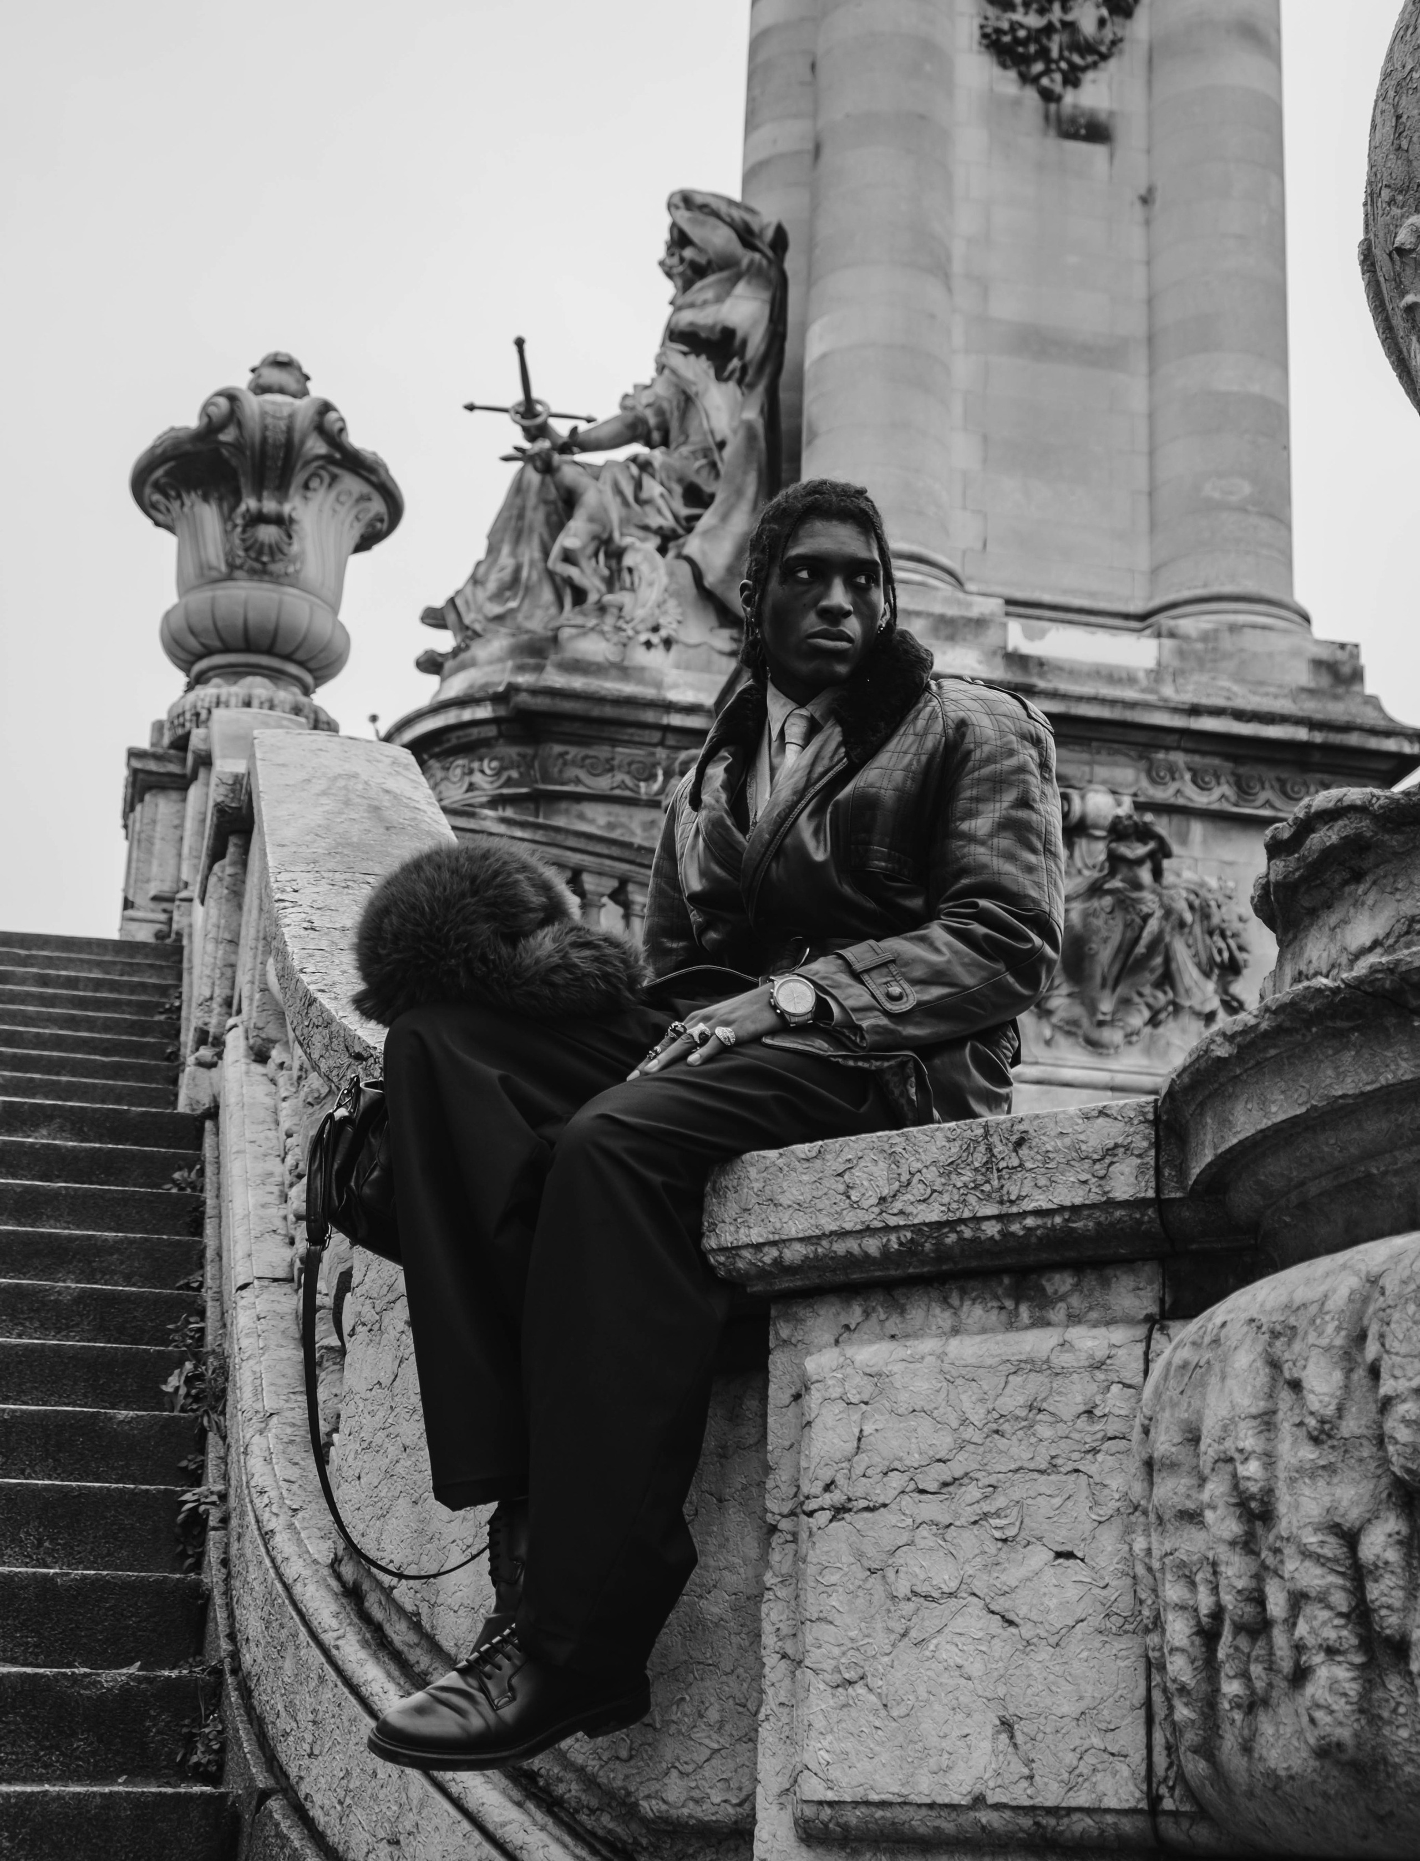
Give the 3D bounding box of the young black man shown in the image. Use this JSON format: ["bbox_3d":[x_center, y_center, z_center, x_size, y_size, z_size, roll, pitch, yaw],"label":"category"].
[{"bbox_3d":[0.010,0.152,3.126,0.880,1.520,0.620,16,-22,-39],"label":"young black man"}]

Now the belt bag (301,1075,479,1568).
[{"bbox_3d":[-0.310,0.436,3.097,0.270,0.550,0.150,8,-18,-20],"label":"belt bag"}]

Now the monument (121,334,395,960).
[{"bbox_3d":[-1.834,-1.064,11.152,1.100,2.750,1.100,5,-18,-10],"label":"monument"}]

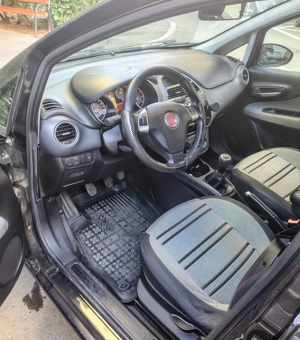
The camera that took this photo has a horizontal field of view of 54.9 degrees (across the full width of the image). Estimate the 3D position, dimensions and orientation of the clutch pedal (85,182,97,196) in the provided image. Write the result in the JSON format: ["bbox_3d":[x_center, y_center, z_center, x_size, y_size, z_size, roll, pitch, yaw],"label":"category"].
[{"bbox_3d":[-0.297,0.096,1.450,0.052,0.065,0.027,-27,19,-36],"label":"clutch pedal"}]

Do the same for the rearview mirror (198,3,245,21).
[{"bbox_3d":[0.265,-0.591,1.064,0.215,0.066,0.040,-18,44,-27],"label":"rearview mirror"}]

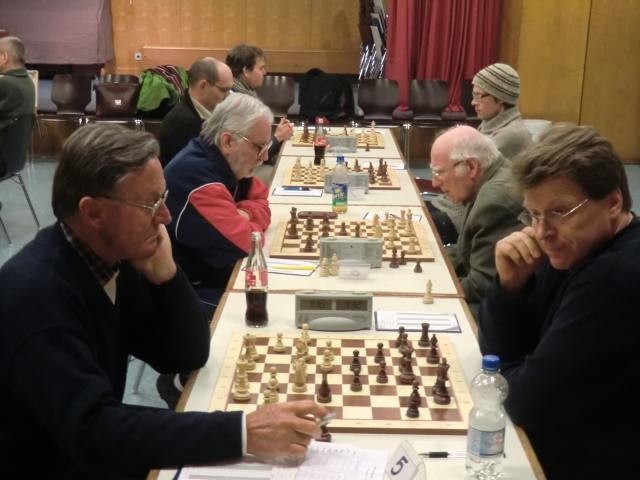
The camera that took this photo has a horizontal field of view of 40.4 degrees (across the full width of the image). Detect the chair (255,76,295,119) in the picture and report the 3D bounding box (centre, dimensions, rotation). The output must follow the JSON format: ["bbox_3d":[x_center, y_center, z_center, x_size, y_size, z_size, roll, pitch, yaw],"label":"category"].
[{"bbox_3d":[-0.482,-1.252,9.150,0.490,0.860,0.540,1,14,1],"label":"chair"}]

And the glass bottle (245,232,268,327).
[{"bbox_3d":[-0.159,0.096,2.221,0.061,0.245,0.061,1,14,1],"label":"glass bottle"}]

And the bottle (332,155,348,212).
[{"bbox_3d":[0.086,-0.232,3.534,0.065,0.231,0.065,1,14,1],"label":"bottle"}]

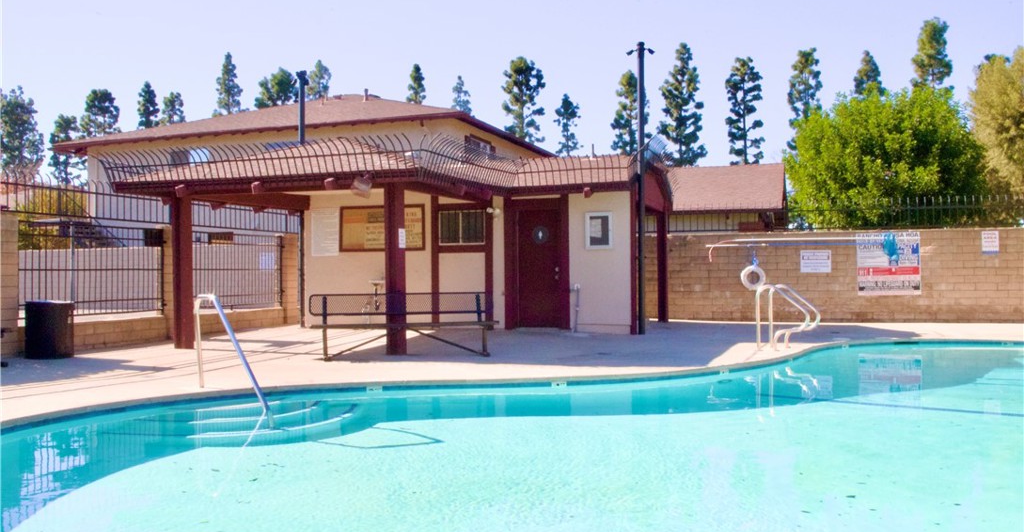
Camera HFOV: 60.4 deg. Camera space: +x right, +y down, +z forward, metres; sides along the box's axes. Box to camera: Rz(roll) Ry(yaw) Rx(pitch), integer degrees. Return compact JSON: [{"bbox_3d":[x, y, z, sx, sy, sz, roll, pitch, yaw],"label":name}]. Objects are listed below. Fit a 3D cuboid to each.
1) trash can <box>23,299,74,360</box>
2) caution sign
[{"bbox_3d":[-6.126,0.838,11.659,0.620,0.740,0.620,0,0,-28],"label":"trash can"},{"bbox_3d":[7.452,-0.038,17.385,1.160,1.230,0.020,0,0,17],"label":"caution sign"}]

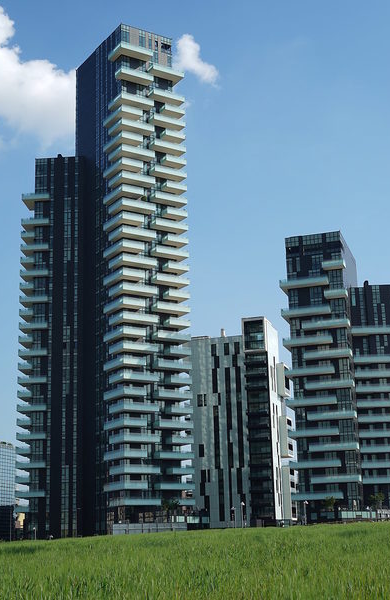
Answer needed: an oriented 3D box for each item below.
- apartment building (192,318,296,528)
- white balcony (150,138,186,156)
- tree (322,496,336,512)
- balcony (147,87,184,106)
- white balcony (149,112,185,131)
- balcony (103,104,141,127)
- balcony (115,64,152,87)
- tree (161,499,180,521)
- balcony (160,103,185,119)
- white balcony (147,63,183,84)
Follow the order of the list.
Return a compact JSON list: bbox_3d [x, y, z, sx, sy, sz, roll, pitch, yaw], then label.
[{"bbox_3d":[13.821,36.043,253.940,22.500,56.618,29.000,-5,-15,12],"label":"apartment building"},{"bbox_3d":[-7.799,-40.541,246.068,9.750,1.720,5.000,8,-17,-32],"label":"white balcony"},{"bbox_3d":[30.371,46.577,207.749,3.060,4.080,3.060,-6,-15,17],"label":"tree"},{"bbox_3d":[-7.380,-51.870,235.600,9.100,1.570,3.400,8,-18,-32],"label":"balcony"},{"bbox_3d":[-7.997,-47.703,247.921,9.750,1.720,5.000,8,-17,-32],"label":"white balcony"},{"bbox_3d":[-18.319,-46.340,234.058,5.907,1.775,10.083,7,-17,-31],"label":"balcony"},{"bbox_3d":[-16.161,-59.748,244.820,9.800,1.720,3.400,8,-17,-32],"label":"balcony"},{"bbox_3d":[-5.430,46.730,203.000,4.300,5.600,4.300,-2,-15,0],"label":"tree"},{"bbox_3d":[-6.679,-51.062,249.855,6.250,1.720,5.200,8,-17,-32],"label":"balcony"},{"bbox_3d":[-8.260,-58.340,238.440,9.100,1.570,5.950,8,-18,-32],"label":"white balcony"}]

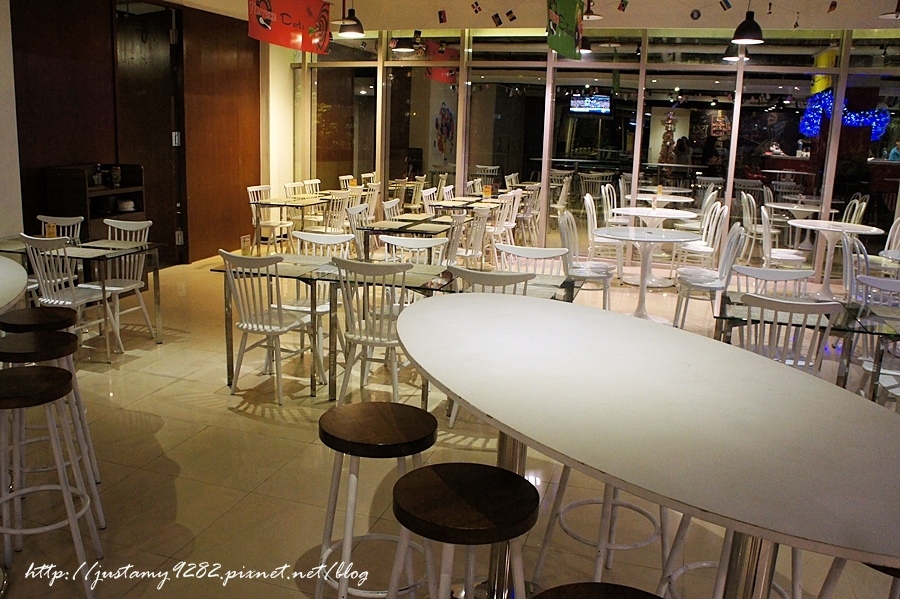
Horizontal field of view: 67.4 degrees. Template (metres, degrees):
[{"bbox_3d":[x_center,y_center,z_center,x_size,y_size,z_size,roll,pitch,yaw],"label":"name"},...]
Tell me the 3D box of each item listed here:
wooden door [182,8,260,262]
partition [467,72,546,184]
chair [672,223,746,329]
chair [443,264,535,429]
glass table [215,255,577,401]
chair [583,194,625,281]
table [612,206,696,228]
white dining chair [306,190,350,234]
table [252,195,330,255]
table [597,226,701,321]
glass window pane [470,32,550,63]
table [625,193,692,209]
[{"bbox_3d":[-2.843,-2.010,8.466,0.089,2.971,1.567,6,14,18],"label":"wooden door"},{"bbox_3d":[0.684,-1.843,8.994,1.084,2.462,0.079,6,14,18],"label":"partition"},{"bbox_3d":[2.105,-0.187,5.556,0.500,0.910,0.420,6,13,16],"label":"chair"},{"bbox_3d":[0.270,0.232,3.596,0.480,0.835,0.500,7,14,21],"label":"chair"},{"bbox_3d":[-0.310,0.205,4.165,2.177,0.735,0.709,6,14,18],"label":"glass table"},{"bbox_3d":[1.749,-0.684,7.692,0.500,0.910,0.420,4,13,7],"label":"chair"},{"bbox_3d":[2.312,-0.601,7.760,0.910,0.755,0.910,6,13,16],"label":"table"},{"bbox_3d":[-1.437,-0.835,8.048,0.473,0.886,0.453,6,14,18],"label":"white dining chair"},{"bbox_3d":[-1.922,-0.816,8.245,0.740,0.745,0.720,6,14,16],"label":"table"},{"bbox_3d":[1.702,-0.212,5.955,0.910,0.755,0.910,6,13,16],"label":"table"},{"bbox_3d":[0.754,-3.237,8.660,1.050,0.400,0.040,6,13,16],"label":"glass window pane"},{"bbox_3d":[3.033,-1.083,9.873,1.050,0.760,1.050,6,14,16],"label":"table"}]

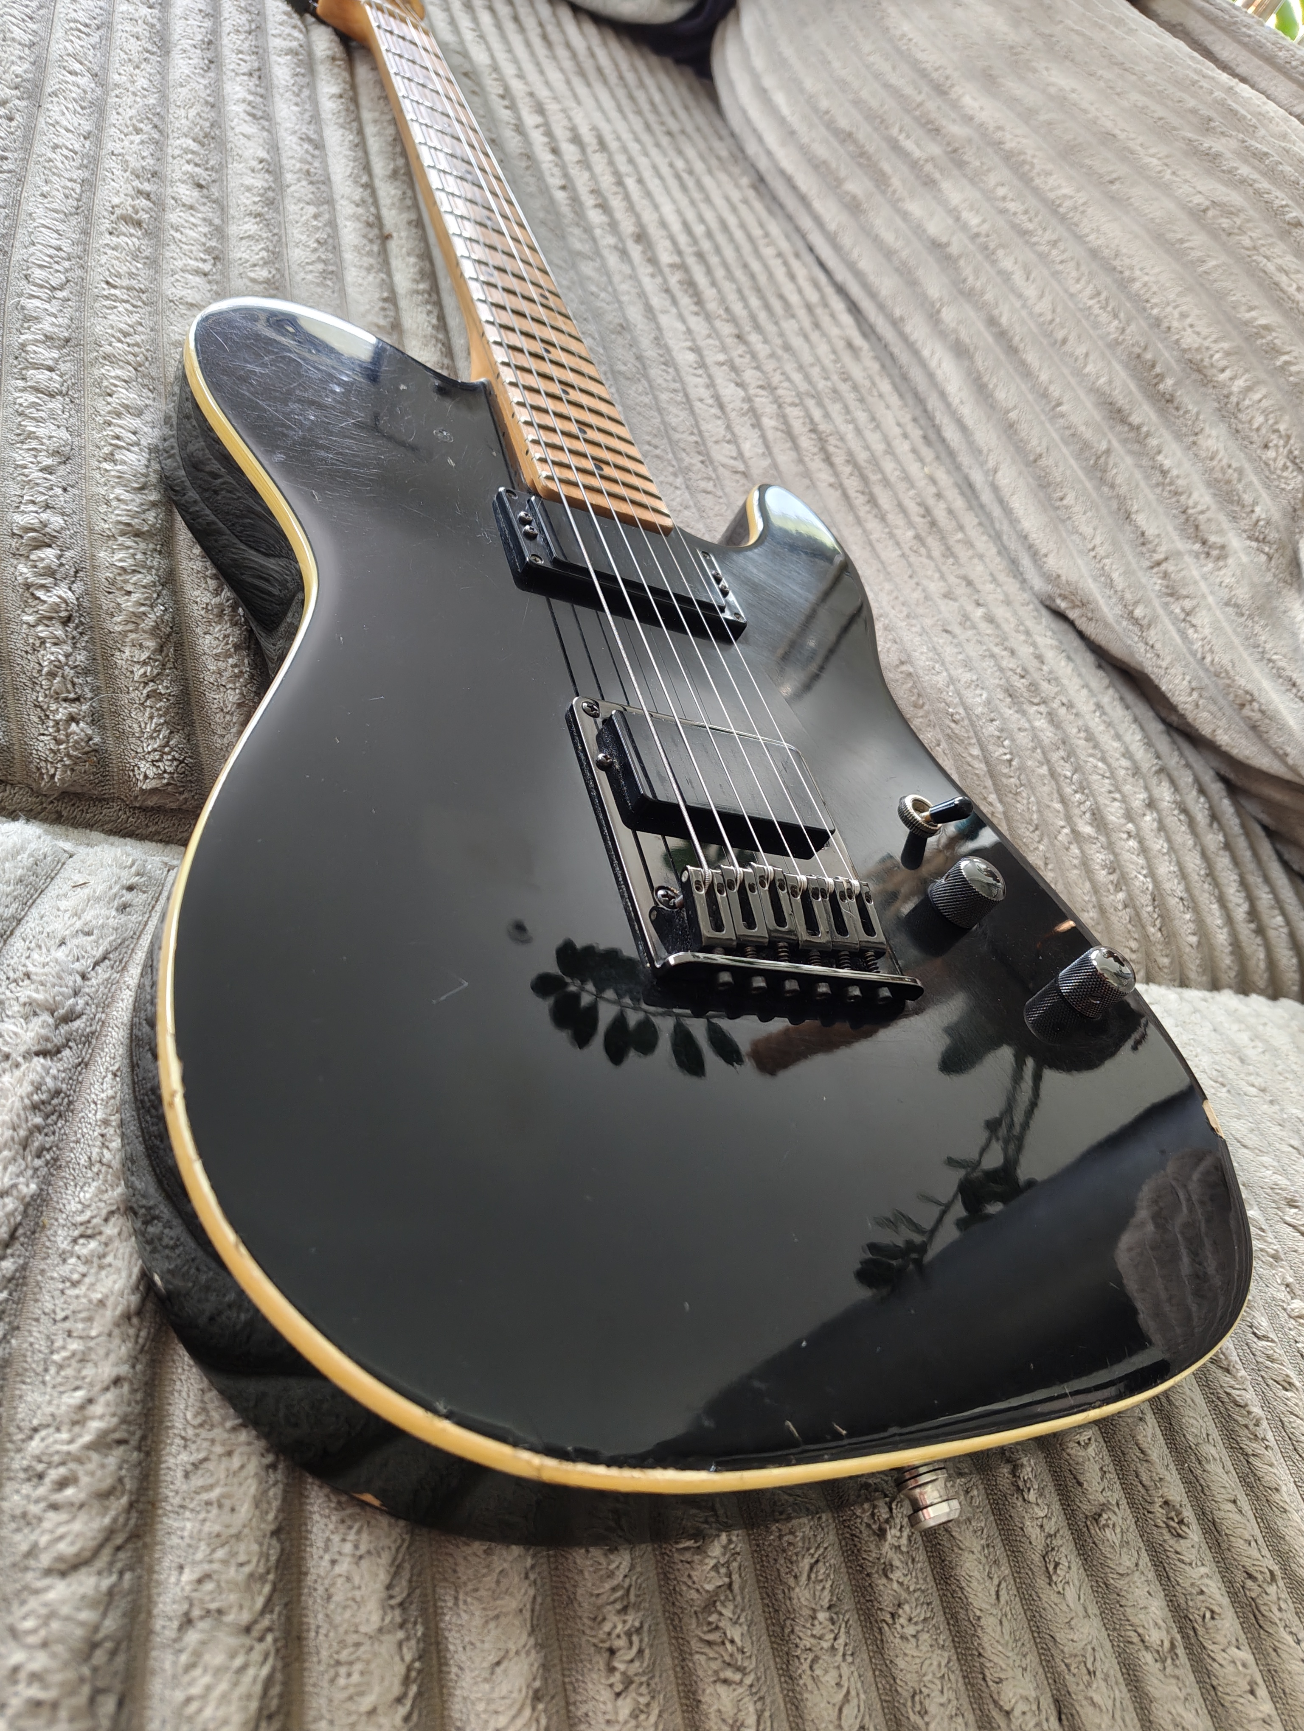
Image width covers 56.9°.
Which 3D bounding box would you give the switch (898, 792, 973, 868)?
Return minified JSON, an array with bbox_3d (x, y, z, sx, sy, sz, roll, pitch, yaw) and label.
[{"bbox_3d":[0.099,-0.020,0.415,0.020,0.017,0.016,41,37,2],"label":"switch"}]

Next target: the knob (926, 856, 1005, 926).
[{"bbox_3d":[0.103,0.008,0.390,0.019,0.017,0.019,9,47,-34],"label":"knob"}]

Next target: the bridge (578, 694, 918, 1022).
[{"bbox_3d":[0.029,-0.008,0.345,0.089,0.016,0.103,9,47,-34],"label":"bridge"}]

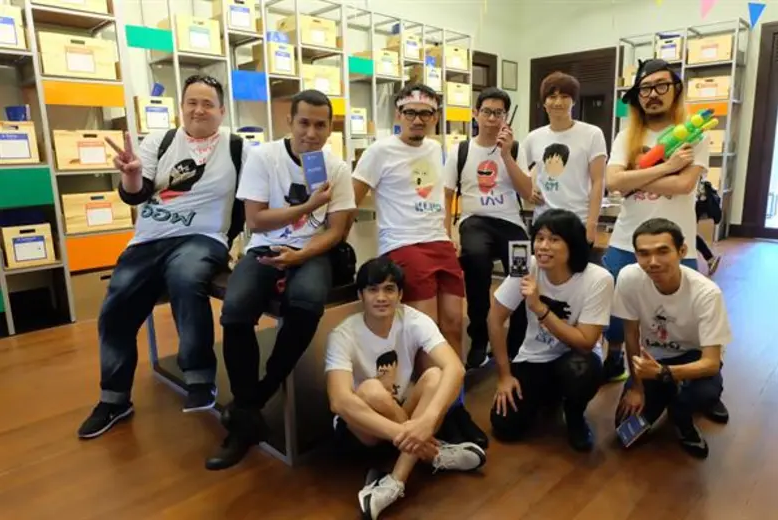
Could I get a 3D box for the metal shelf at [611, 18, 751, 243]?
[{"bbox_3d":[4.348,-1.885,7.957,1.612,2.976,0.589,9,15,44],"label":"metal shelf"}]

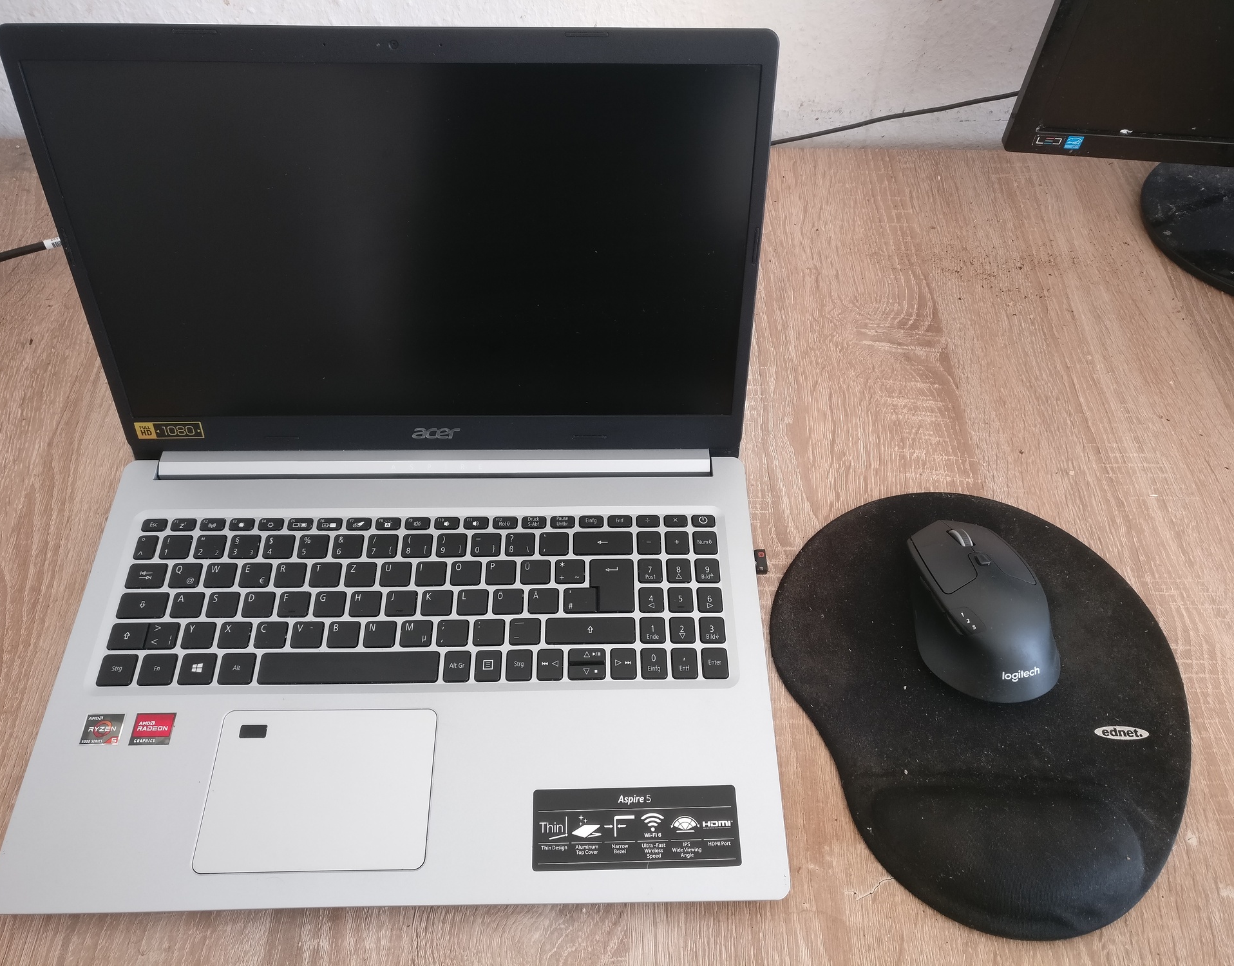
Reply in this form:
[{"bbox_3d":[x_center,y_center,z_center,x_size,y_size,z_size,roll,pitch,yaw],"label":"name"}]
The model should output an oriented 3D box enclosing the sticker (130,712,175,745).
[{"bbox_3d":[-0.229,0.122,0.515,0.020,0.001,0.017,0,54,-1],"label":"sticker"}]

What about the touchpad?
[{"bbox_3d":[-0.143,0.146,0.500,0.105,0.002,0.078,0,54,-1],"label":"touchpad"}]

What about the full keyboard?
[{"bbox_3d":[-0.104,0.061,0.562,0.323,0.004,0.103,0,54,-1],"label":"full keyboard"}]

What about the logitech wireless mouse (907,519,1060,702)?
[{"bbox_3d":[0.196,0.062,0.557,0.074,0.045,0.113,-15,54,-12],"label":"logitech wireless mouse"}]

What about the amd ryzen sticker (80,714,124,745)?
[{"bbox_3d":[-0.254,0.122,0.514,0.019,0.001,0.016,0,54,-1],"label":"amd ryzen sticker"}]

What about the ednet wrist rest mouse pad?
[{"bbox_3d":[0.192,0.102,0.546,0.218,0.021,0.254,3,53,1],"label":"ednet wrist rest mouse pad"}]

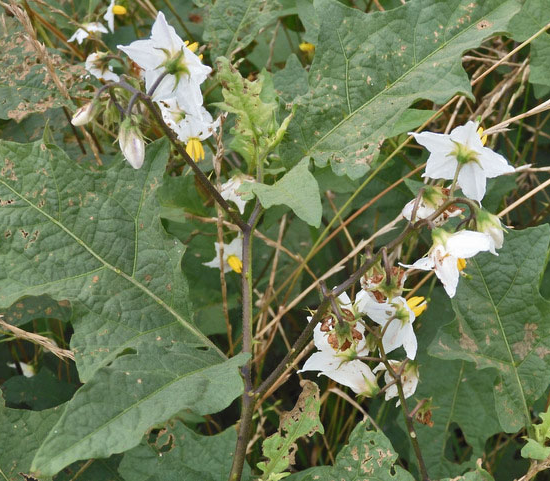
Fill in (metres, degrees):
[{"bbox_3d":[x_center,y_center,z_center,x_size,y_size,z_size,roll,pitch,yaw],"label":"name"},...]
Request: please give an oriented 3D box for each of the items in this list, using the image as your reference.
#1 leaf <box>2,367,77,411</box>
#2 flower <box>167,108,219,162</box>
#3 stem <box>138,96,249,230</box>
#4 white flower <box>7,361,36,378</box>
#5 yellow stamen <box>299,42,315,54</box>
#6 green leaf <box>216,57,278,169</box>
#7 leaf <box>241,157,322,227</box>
[{"bbox_3d":[-0.158,0.100,0.560,0.052,0.012,0.038,11,38,14],"label":"leaf"},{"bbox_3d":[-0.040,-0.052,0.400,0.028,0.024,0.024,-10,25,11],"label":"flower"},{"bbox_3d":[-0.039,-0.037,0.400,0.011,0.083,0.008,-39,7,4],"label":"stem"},{"bbox_3d":[-0.164,0.083,0.540,0.020,0.015,0.014,15,55,11],"label":"white flower"},{"bbox_3d":[0.020,-0.120,0.520,0.008,0.007,0.009,-5,32,-8],"label":"yellow stamen"},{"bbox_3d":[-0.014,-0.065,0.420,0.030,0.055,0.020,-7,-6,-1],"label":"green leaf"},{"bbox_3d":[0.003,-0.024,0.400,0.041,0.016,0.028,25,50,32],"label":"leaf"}]

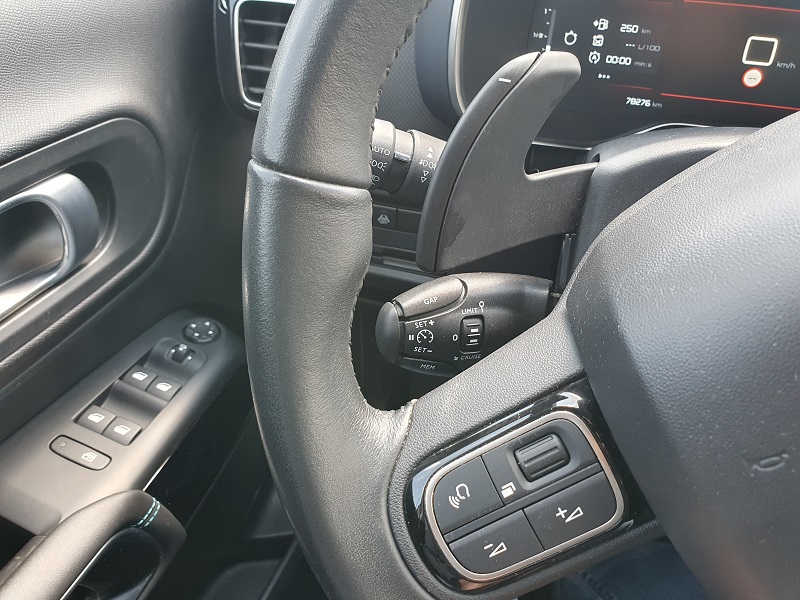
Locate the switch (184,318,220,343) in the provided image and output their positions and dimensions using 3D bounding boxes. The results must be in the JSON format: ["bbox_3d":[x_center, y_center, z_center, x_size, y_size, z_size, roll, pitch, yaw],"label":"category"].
[{"bbox_3d":[-0.146,0.022,0.443,0.026,0.008,0.026,10,39,-8],"label":"switch"}]

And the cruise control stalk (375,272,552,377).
[{"bbox_3d":[0.028,0.011,0.262,0.077,0.041,0.031,-4,12,-11],"label":"cruise control stalk"}]

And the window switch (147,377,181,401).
[{"bbox_3d":[-0.156,0.060,0.397,0.018,0.006,0.017,23,39,7],"label":"window switch"}]

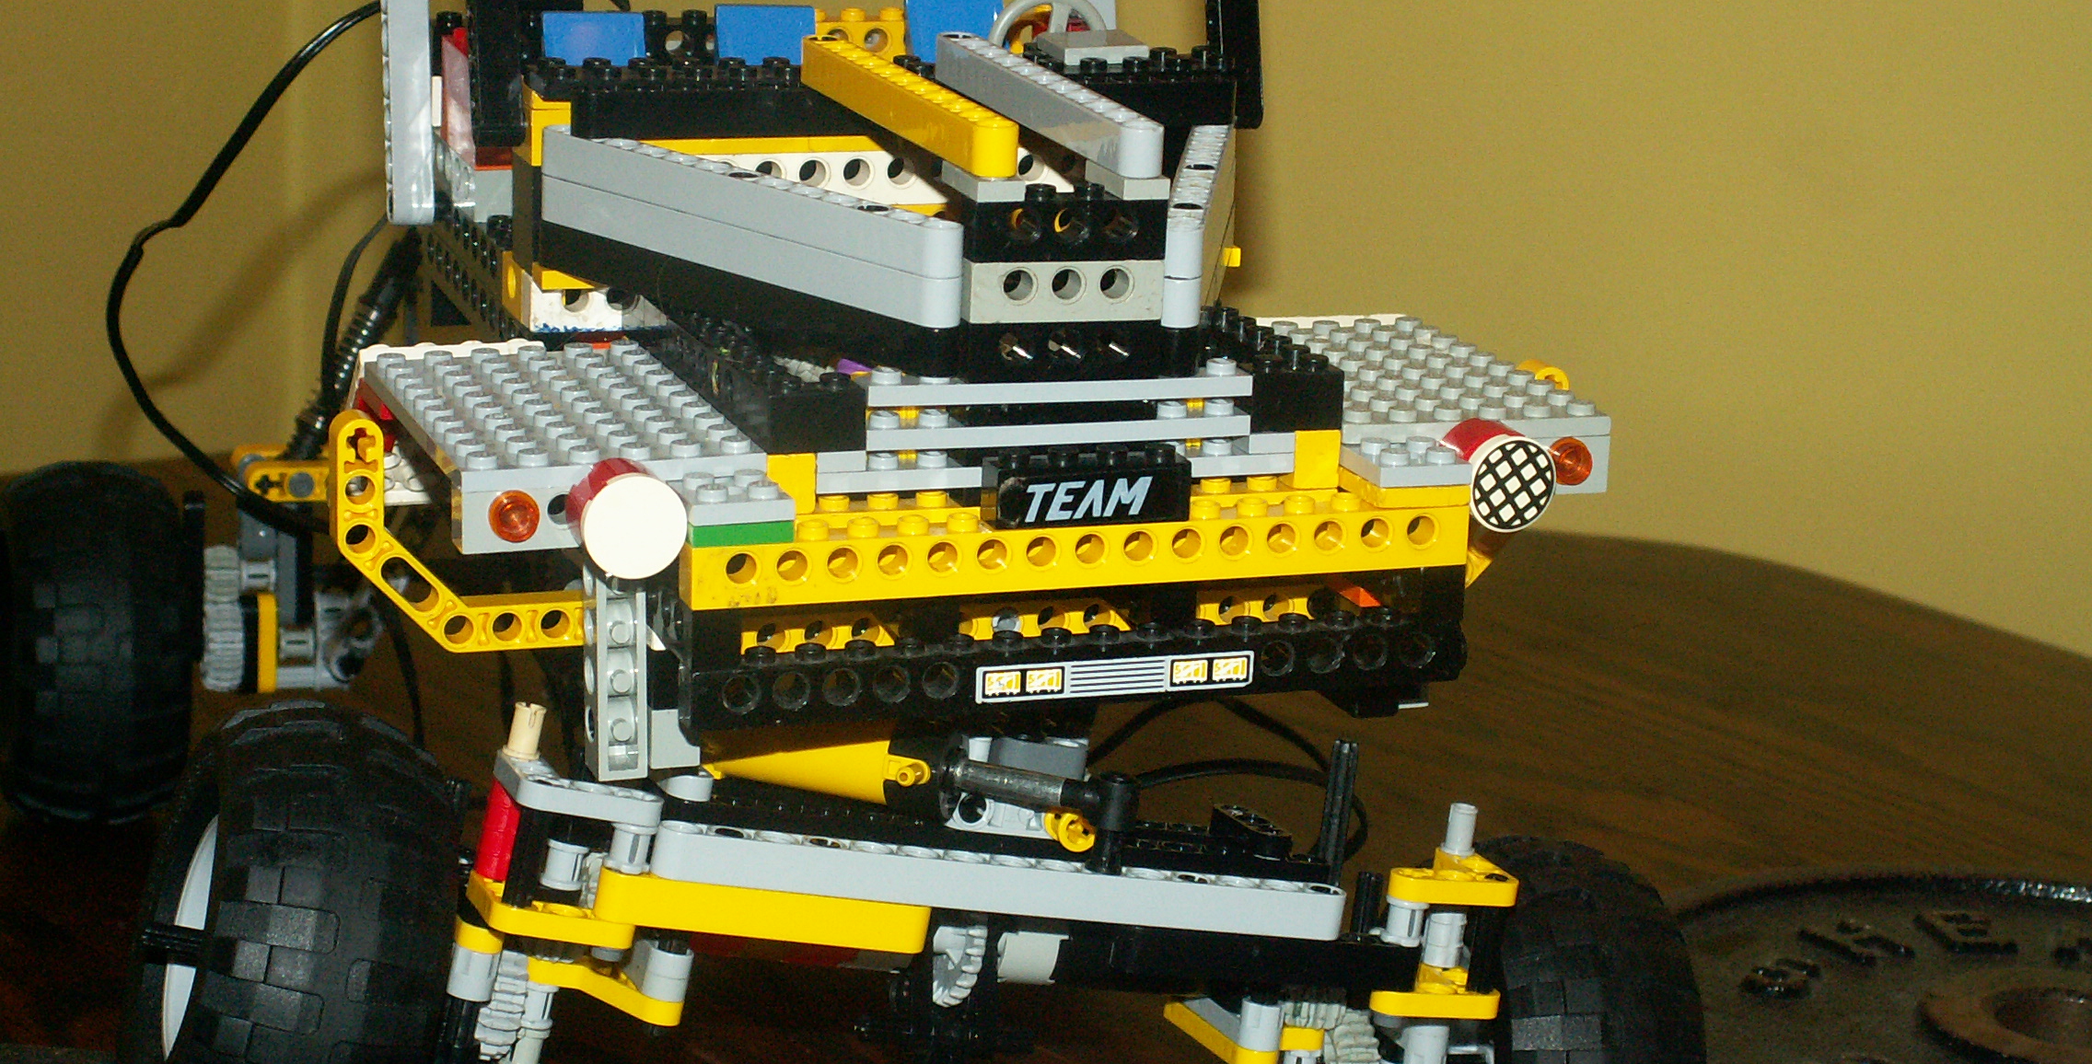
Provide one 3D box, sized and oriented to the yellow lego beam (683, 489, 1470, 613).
[{"bbox_3d":[0.006,0.002,0.679,0.128,0.011,0.008,-3,15,-19],"label":"yellow lego beam"}]

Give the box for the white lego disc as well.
[{"bbox_3d":[-0.062,-0.001,0.651,0.016,0.016,0.004,-3,15,-19],"label":"white lego disc"}]

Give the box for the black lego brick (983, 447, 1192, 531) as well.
[{"bbox_3d":[0.006,-0.007,0.677,0.032,0.011,0.008,-3,15,-19],"label":"black lego brick"}]

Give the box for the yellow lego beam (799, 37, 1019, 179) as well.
[{"bbox_3d":[-0.023,-0.069,0.704,0.008,0.008,0.088,-3,16,-22],"label":"yellow lego beam"}]

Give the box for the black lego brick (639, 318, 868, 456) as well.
[{"bbox_3d":[-0.047,-0.027,0.708,0.016,0.011,0.076,-3,15,-19],"label":"black lego brick"}]

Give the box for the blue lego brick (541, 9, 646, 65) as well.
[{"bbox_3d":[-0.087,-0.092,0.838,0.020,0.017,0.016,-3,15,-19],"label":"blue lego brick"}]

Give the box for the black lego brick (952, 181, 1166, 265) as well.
[{"bbox_3d":[0.003,-0.048,0.676,0.032,0.011,0.008,-3,16,-22],"label":"black lego brick"}]

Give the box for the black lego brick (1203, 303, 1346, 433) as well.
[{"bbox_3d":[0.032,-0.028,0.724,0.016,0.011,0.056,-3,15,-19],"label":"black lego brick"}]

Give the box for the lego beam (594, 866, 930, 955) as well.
[{"bbox_3d":[-0.045,0.060,0.699,0.056,0.008,0.008,7,11,-20],"label":"lego beam"}]

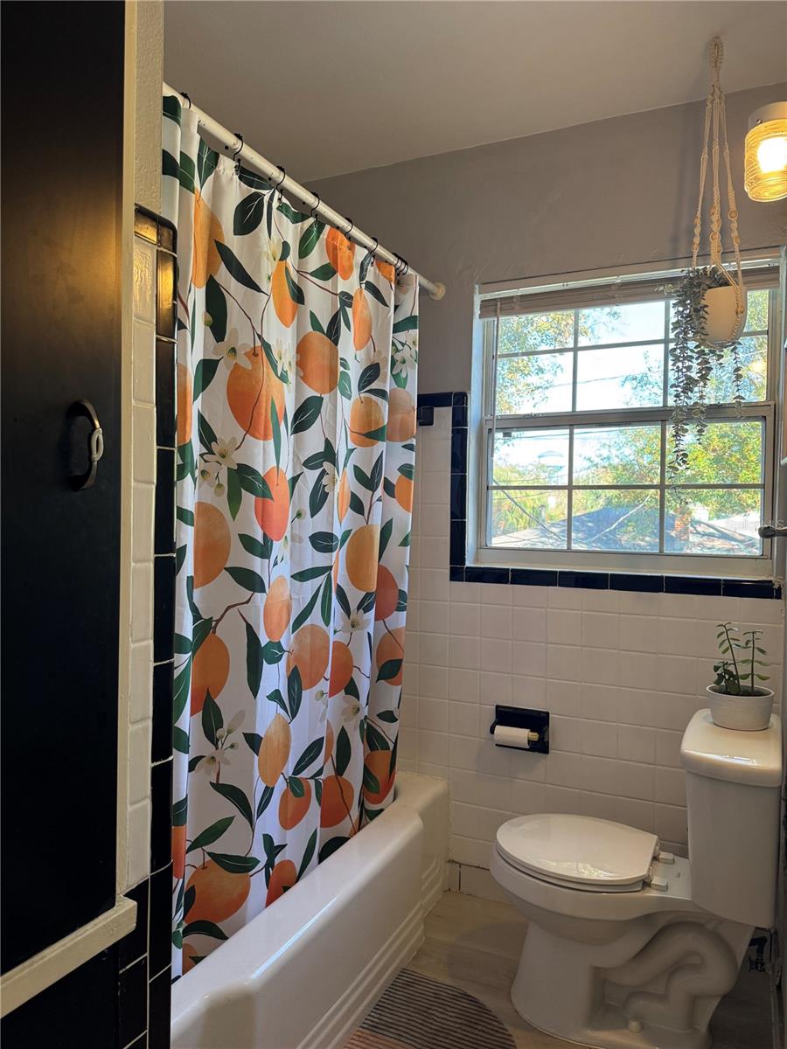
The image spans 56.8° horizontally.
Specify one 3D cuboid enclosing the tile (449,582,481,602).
[{"bbox_3d":[0.238,0.225,2.396,0.108,0.070,0.009,1,1,26],"label":"tile"}]

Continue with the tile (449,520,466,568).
[{"bbox_3d":[0.214,0.064,2.401,0.051,0.152,0.009,1,1,27],"label":"tile"}]

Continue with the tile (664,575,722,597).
[{"bbox_3d":[0.860,0.175,2.088,0.153,0.049,0.009,1,1,26],"label":"tile"}]

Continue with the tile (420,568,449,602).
[{"bbox_3d":[0.141,0.203,2.444,0.108,0.109,0.009,1,1,26],"label":"tile"}]

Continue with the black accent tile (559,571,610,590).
[{"bbox_3d":[0.582,0.171,2.223,0.153,0.051,0.010,1,2,27],"label":"black accent tile"}]

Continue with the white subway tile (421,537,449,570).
[{"bbox_3d":[0.142,0.096,2.437,0.108,0.108,0.010,1,1,27],"label":"white subway tile"}]

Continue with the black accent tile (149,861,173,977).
[{"bbox_3d":[-0.340,0.574,1.058,0.010,0.150,0.048,1,0,26],"label":"black accent tile"}]

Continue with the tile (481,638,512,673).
[{"bbox_3d":[0.333,0.424,2.343,0.108,0.108,0.009,1,1,27],"label":"tile"}]

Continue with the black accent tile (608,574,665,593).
[{"bbox_3d":[0.717,0.173,2.145,0.152,0.047,0.010,1,1,27],"label":"black accent tile"}]

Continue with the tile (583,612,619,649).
[{"bbox_3d":[0.626,0.321,2.199,0.108,0.108,0.010,1,0,28],"label":"tile"}]

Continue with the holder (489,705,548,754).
[{"bbox_3d":[0.390,0.651,2.273,0.175,0.131,0.080,1,0,28],"label":"holder"}]

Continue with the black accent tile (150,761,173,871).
[{"bbox_3d":[-0.339,0.422,1.064,0.009,0.152,0.051,1,1,27],"label":"black accent tile"}]

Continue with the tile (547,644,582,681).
[{"bbox_3d":[0.527,0.427,2.243,0.108,0.108,0.009,1,1,27],"label":"tile"}]

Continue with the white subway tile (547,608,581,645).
[{"bbox_3d":[0.528,0.320,2.242,0.108,0.108,0.010,1,1,27],"label":"white subway tile"}]

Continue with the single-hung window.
[{"bbox_3d":[0.676,-0.300,2.219,0.877,0.885,0.100,1,2,27],"label":"single-hung window"}]

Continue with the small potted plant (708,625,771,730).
[{"bbox_3d":[0.852,0.367,1.786,0.148,0.248,0.148,1,0,28],"label":"small potted plant"}]

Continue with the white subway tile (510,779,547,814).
[{"bbox_3d":[0.431,0.872,2.321,0.108,0.109,0.010,1,2,27],"label":"white subway tile"}]

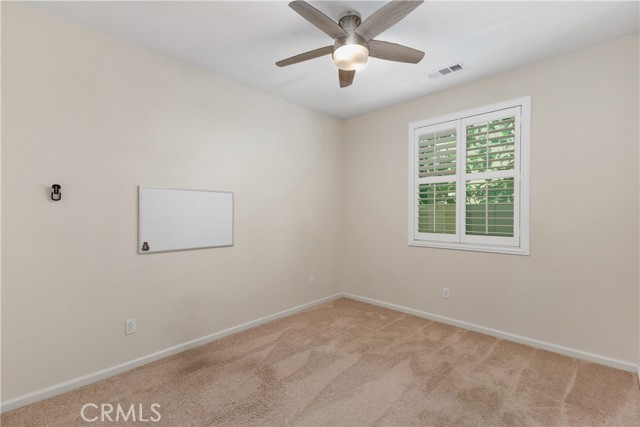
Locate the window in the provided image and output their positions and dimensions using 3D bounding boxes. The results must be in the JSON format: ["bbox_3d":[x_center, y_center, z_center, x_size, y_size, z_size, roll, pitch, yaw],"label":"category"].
[{"bbox_3d":[1.631,-0.375,3.274,1.283,1.585,0.090,0,0,44],"label":"window"}]

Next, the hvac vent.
[{"bbox_3d":[1.291,-1.458,2.918,0.381,0.025,0.171,0,0,44],"label":"hvac vent"}]

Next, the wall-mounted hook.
[{"bbox_3d":[-1.902,-0.148,2.054,0.055,0.115,0.050,0,0,44],"label":"wall-mounted hook"}]

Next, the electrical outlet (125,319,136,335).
[{"bbox_3d":[-1.601,0.963,2.413,0.011,0.117,0.074,0,0,44],"label":"electrical outlet"}]

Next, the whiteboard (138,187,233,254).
[{"bbox_3d":[-1.245,0.063,2.772,0.022,0.583,0.900,0,0,44],"label":"whiteboard"}]

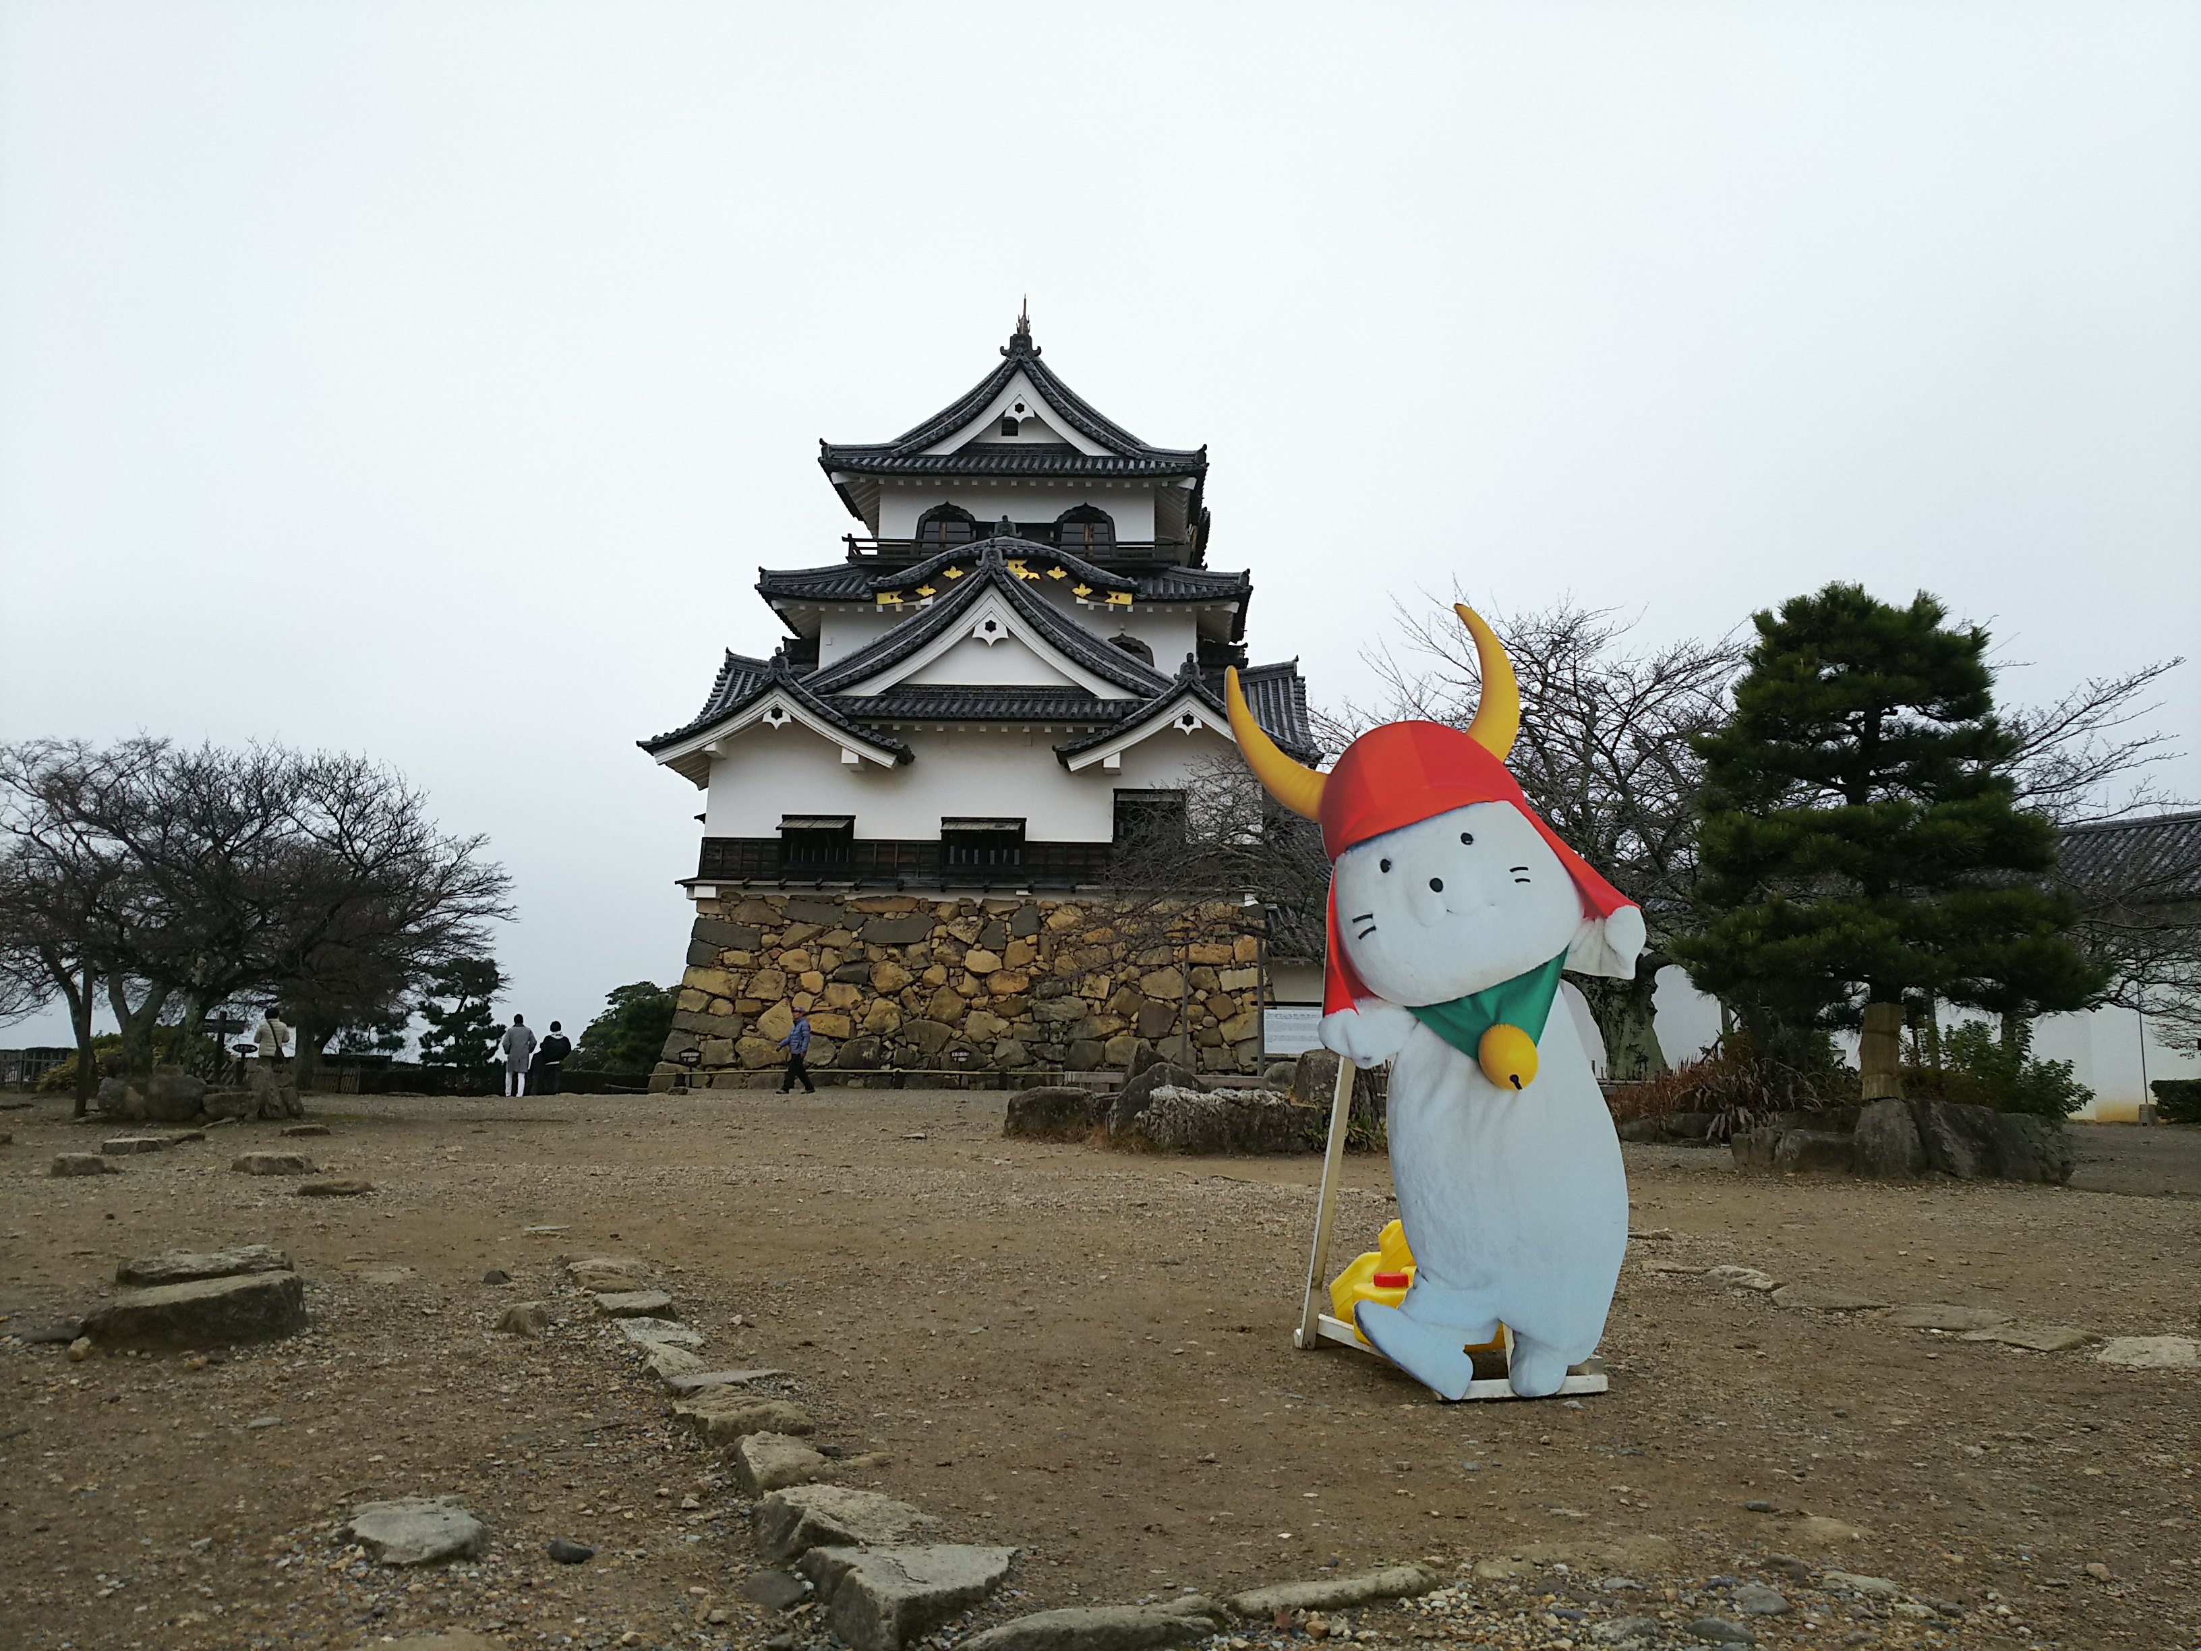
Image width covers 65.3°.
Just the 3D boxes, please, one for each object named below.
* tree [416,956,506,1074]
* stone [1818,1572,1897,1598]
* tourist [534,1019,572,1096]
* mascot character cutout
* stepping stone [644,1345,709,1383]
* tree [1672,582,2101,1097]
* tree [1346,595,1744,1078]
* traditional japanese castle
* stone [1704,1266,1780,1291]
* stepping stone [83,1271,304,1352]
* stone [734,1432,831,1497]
[{"bbox_3d":[-14.606,4.578,39.227,2.050,3.140,2.000,3,-9,-20],"label":"tree"},{"bbox_3d":[0.991,0.998,2.254,0.090,0.030,0.065,-5,-10,34],"label":"stone"},{"bbox_3d":[-11.435,4.888,35.956,0.600,1.552,0.420,2,-8,-11],"label":"tourist"},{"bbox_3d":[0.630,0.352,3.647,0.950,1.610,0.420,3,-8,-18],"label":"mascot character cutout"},{"bbox_3d":[-0.903,1.166,3.664,0.135,0.065,0.220,3,-8,-14],"label":"stepping stone"},{"bbox_3d":[8.534,0.383,18.690,4.600,5.900,4.500,1,-7,0],"label":"tree"},{"bbox_3d":[6.594,0.515,25.315,5.900,7.700,5.600,1,-7,0],"label":"tree"},{"bbox_3d":[-2.560,-3.383,48.900,16.200,20.800,18.500,0,-7,2],"label":"traditional japanese castle"},{"bbox_3d":[3.788,2.668,10.147,0.410,0.110,0.300,1,-7,0],"label":"stone"},{"bbox_3d":[-2.225,1.187,4.203,0.470,0.130,0.270,5,-9,-32],"label":"stepping stone"},{"bbox_3d":[-0.529,1.040,2.802,0.140,0.060,0.220,3,-8,-19],"label":"stone"}]

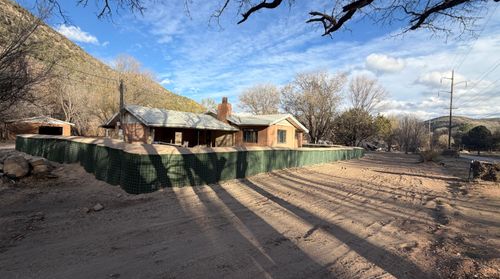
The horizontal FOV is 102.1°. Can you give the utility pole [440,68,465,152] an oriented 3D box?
[{"bbox_3d":[44.251,-6.297,43.927,4.000,17.400,0.450,2,1,38],"label":"utility pole"}]

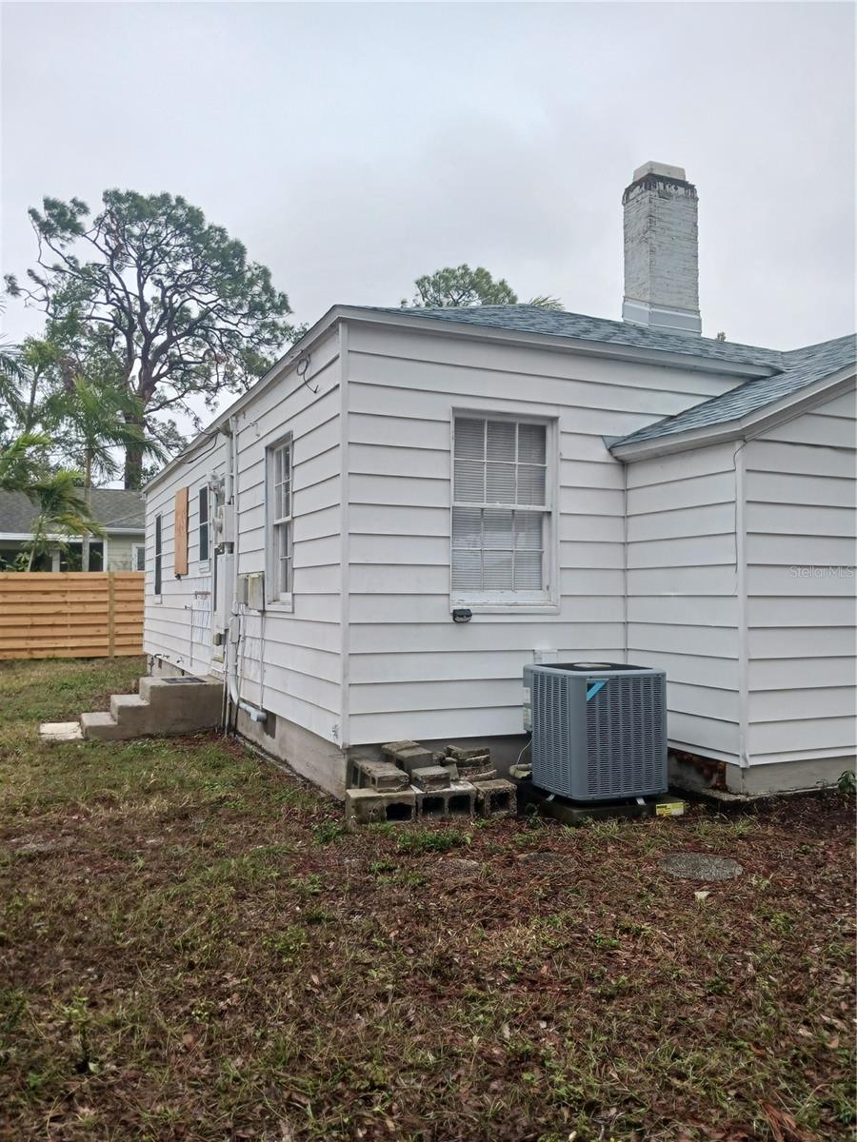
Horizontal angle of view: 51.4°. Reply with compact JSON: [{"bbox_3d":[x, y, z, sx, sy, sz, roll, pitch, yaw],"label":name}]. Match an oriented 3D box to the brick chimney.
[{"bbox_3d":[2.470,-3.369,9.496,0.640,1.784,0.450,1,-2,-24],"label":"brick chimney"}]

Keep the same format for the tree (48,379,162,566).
[{"bbox_3d":[-8.188,-1.371,22.269,2.800,6.905,2.800,1,-2,-24],"label":"tree"}]

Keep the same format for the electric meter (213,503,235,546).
[{"bbox_3d":[-2.134,-0.471,9.296,0.170,0.383,0.300,1,-2,-24],"label":"electric meter"}]

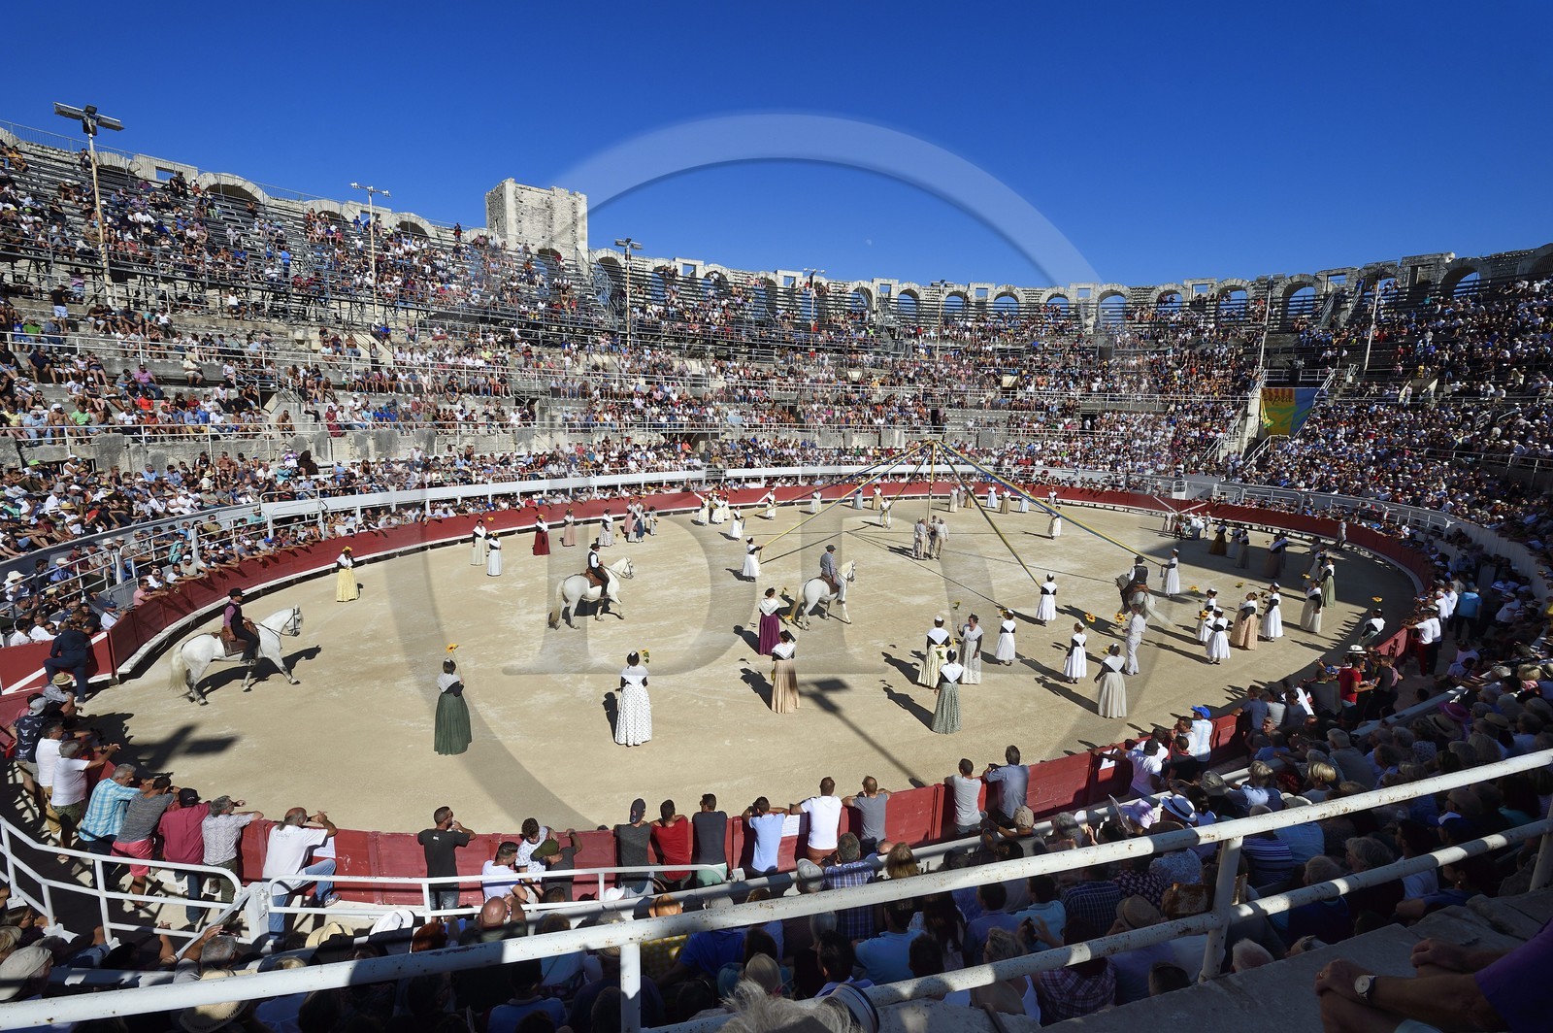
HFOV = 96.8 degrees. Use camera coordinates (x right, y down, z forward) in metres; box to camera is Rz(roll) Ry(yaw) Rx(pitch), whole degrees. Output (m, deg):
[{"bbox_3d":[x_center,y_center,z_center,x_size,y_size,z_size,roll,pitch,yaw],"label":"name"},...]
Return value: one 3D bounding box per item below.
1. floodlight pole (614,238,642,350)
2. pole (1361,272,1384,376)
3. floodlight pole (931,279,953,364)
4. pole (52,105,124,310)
[{"bbox_3d":[-12.020,-18.060,56.100,2.400,8.700,0.700,-6,12,-40],"label":"floodlight pole"},{"bbox_3d":[50.610,-16.570,58.500,0.700,8.800,2.300,-6,11,-37],"label":"pole"},{"bbox_3d":[16.692,-19.767,70.298,2.250,8.300,0.800,1,9,-5],"label":"floodlight pole"},{"bbox_3d":[-30.460,-13.880,31.000,0.700,8.700,2.400,4,9,18],"label":"pole"}]

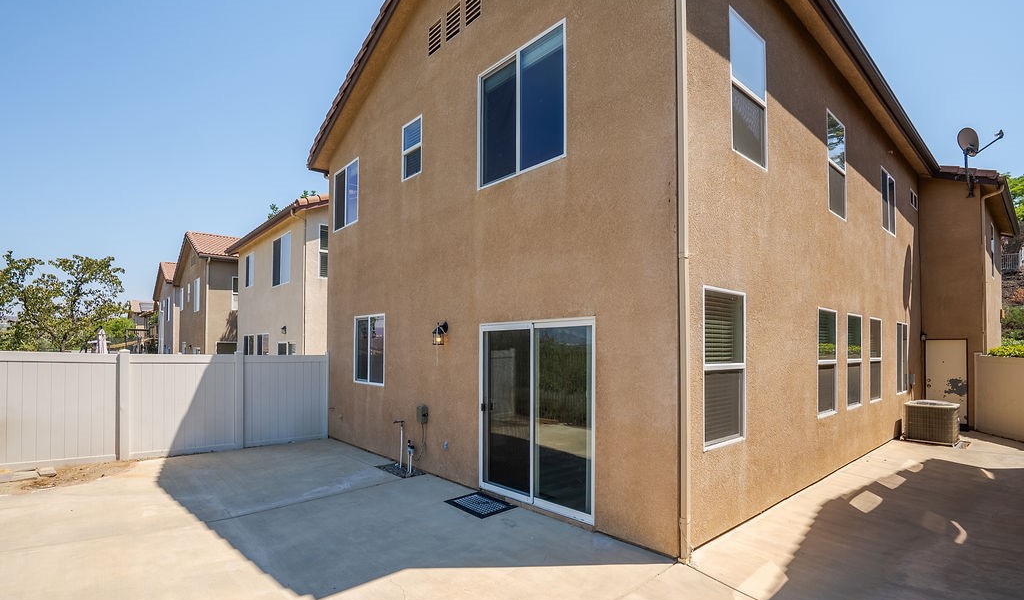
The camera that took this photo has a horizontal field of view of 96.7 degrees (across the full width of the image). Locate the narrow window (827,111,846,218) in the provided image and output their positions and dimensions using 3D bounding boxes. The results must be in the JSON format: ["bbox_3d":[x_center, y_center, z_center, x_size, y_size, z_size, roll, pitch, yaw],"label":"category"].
[{"bbox_3d":[5.155,-2.102,7.242,0.923,1.549,0.080,3,-4,-40],"label":"narrow window"}]

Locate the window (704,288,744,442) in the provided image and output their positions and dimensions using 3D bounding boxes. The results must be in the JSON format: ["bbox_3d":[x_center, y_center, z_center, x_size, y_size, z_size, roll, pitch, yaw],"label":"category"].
[{"bbox_3d":[2.212,0.700,4.742,0.944,1.606,0.080,3,-4,-40],"label":"window"}]

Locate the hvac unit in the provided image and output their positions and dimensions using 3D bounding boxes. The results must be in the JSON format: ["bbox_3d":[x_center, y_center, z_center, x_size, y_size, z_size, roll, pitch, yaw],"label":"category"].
[{"bbox_3d":[8.270,2.420,8.970,0.740,0.720,0.740,4,-5,-42],"label":"hvac unit"}]

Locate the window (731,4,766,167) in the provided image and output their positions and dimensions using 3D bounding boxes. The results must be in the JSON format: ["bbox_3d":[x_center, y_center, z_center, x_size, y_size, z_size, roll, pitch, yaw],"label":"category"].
[{"bbox_3d":[2.688,-2.340,5.178,0.950,1.547,0.080,3,-4,-40],"label":"window"}]

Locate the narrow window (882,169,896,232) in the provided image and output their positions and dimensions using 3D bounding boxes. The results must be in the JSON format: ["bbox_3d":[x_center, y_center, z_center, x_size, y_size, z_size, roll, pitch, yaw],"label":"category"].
[{"bbox_3d":[7.845,-2.017,9.496,1.229,1.210,0.080,3,-4,-40],"label":"narrow window"}]

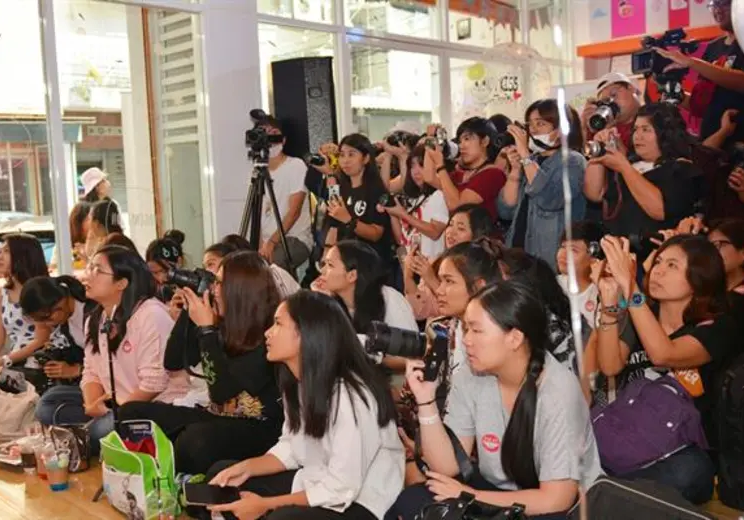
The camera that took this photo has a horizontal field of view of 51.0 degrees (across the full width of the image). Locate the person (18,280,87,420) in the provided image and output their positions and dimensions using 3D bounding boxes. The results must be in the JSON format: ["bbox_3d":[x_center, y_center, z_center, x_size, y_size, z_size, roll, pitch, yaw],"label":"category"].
[{"bbox_3d":[-1.486,0.472,3.720,0.620,0.760,0.480,-7,6,-41],"label":"person"}]

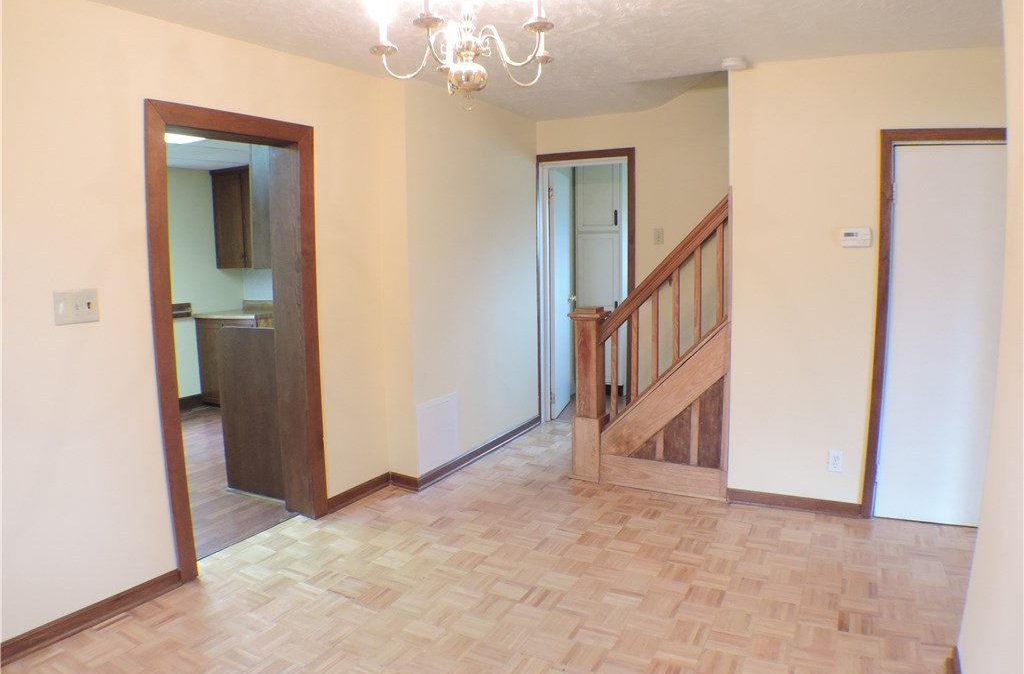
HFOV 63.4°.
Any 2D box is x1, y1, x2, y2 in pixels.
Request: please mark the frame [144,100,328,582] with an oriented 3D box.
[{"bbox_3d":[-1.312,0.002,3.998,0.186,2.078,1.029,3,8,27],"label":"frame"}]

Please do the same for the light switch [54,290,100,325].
[{"bbox_3d":[-1.629,-0.111,3.108,0.012,0.122,0.172,3,8,27],"label":"light switch"}]

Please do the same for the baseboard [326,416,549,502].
[{"bbox_3d":[-0.386,0.797,5.556,0.207,0.084,2.364,3,8,27],"label":"baseboard"}]

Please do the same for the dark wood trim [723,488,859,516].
[{"bbox_3d":[1.558,0.931,4.599,0.711,0.078,0.020,3,8,27],"label":"dark wood trim"}]

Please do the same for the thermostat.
[{"bbox_3d":[1.780,-0.512,4.286,0.152,0.102,0.030,3,8,27],"label":"thermostat"}]

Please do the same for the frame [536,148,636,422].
[{"bbox_3d":[0.571,-0.330,6.319,0.781,2.119,0.139,3,8,27],"label":"frame"}]

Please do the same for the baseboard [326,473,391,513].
[{"bbox_3d":[-0.867,0.894,4.790,0.020,0.083,0.588,3,8,27],"label":"baseboard"}]

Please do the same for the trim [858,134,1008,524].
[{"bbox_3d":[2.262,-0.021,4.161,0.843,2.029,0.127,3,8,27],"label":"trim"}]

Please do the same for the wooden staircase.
[{"bbox_3d":[0.813,0.044,4.902,0.960,1.735,0.186,3,8,27],"label":"wooden staircase"}]

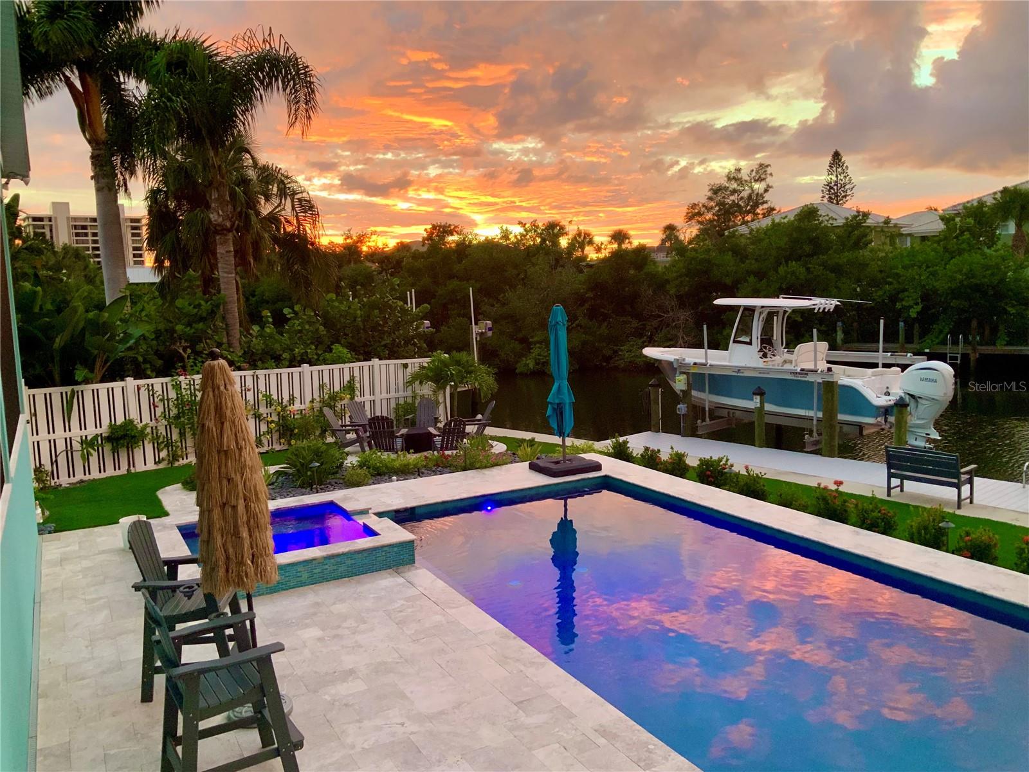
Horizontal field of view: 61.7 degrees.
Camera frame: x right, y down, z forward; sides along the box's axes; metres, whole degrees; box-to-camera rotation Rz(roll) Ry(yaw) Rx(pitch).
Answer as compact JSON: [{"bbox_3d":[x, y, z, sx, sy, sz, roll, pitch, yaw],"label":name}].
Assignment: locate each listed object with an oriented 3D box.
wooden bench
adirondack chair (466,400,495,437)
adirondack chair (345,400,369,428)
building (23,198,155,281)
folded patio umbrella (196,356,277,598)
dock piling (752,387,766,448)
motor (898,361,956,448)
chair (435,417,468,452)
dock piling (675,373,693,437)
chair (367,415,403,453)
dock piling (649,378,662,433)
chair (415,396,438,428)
[{"bbox_3d":[6.684,1.408,13.889,0.600,0.890,1.230,-7,8,-37],"label":"wooden bench"},{"bbox_3d":[-0.851,0.826,19.079,0.880,0.960,0.760,-3,7,-5],"label":"adirondack chair"},{"bbox_3d":[-3.281,0.867,19.346,0.860,0.930,0.760,1,8,27],"label":"adirondack chair"},{"bbox_3d":[-168.321,-50.442,339.888,42.000,43.000,18.000,-8,8,-39],"label":"building"},{"bbox_3d":[-1.924,1.017,6.020,0.540,2.516,0.520,-5,7,0],"label":"folded patio umbrella"},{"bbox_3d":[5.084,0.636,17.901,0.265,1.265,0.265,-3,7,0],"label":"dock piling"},{"bbox_3d":[8.503,0.424,17.827,0.640,1.880,1.000,-8,8,-38],"label":"motor"},{"bbox_3d":[-1.271,0.986,17.546,0.760,0.930,0.860,-6,8,-27],"label":"chair"},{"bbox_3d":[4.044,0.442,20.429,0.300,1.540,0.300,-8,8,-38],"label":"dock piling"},{"bbox_3d":[-2.607,1.033,17.896,0.760,0.960,0.880,-1,7,7],"label":"chair"},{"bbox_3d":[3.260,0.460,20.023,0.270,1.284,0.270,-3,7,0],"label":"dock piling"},{"bbox_3d":[-2.077,0.797,19.753,0.760,0.960,0.880,-1,7,9],"label":"chair"}]

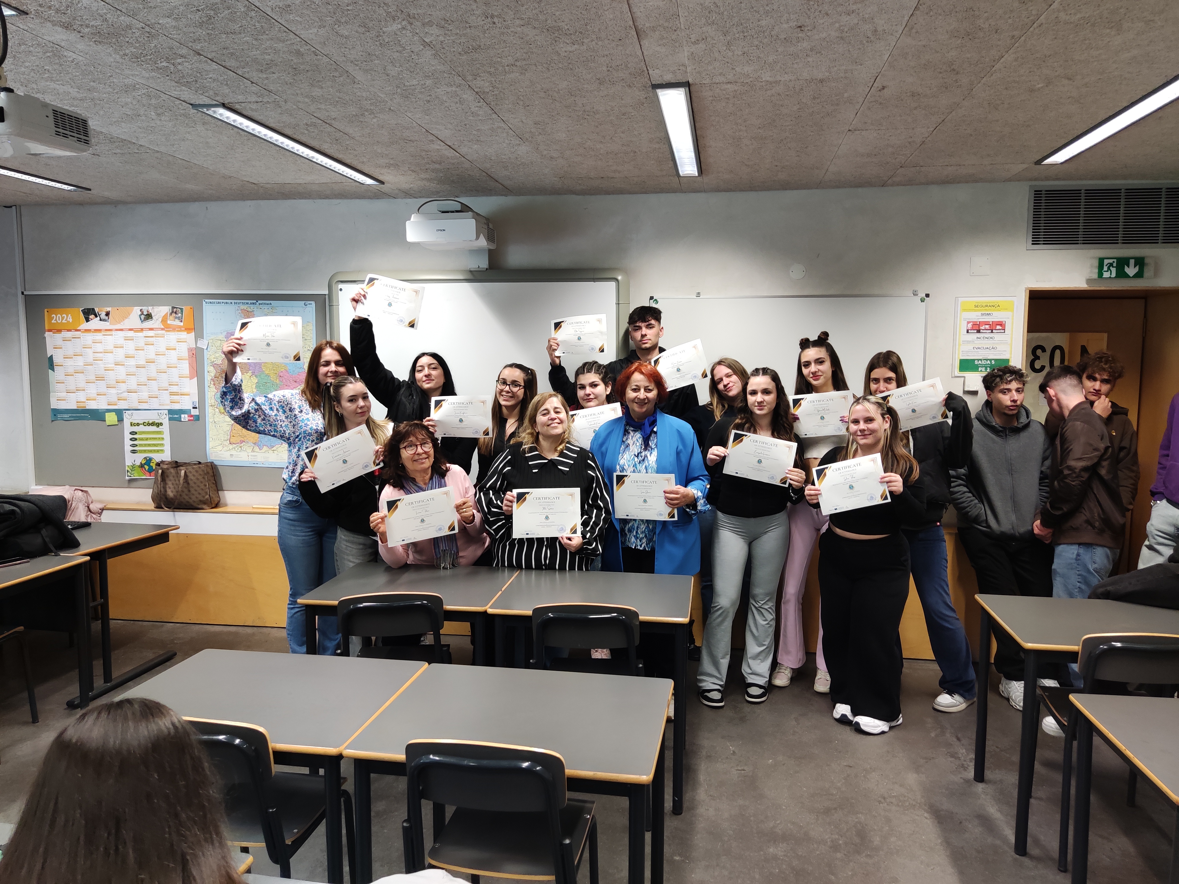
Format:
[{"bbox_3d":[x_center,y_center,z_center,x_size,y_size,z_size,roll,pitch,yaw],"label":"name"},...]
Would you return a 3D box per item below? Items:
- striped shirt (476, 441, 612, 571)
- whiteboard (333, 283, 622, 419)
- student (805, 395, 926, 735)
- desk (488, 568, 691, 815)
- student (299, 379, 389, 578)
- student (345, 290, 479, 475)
[{"bbox_3d":[-0.207,0.324,3.863,0.570,0.660,0.360,1,6,6],"label":"striped shirt"},{"bbox_3d":[-0.661,-0.317,4.946,1.730,1.310,0.055,1,5,8],"label":"whiteboard"},{"bbox_3d":[1.242,0.534,3.820,0.490,1.495,0.380,3,7,23],"label":"student"},{"bbox_3d":[0.031,0.966,3.405,0.741,0.740,0.581,1,6,8],"label":"desk"},{"bbox_3d":[-1.166,0.444,4.089,0.500,1.540,0.420,-1,5,-17],"label":"student"},{"bbox_3d":[-0.928,0.201,4.468,0.680,1.960,0.520,0,5,-6],"label":"student"}]

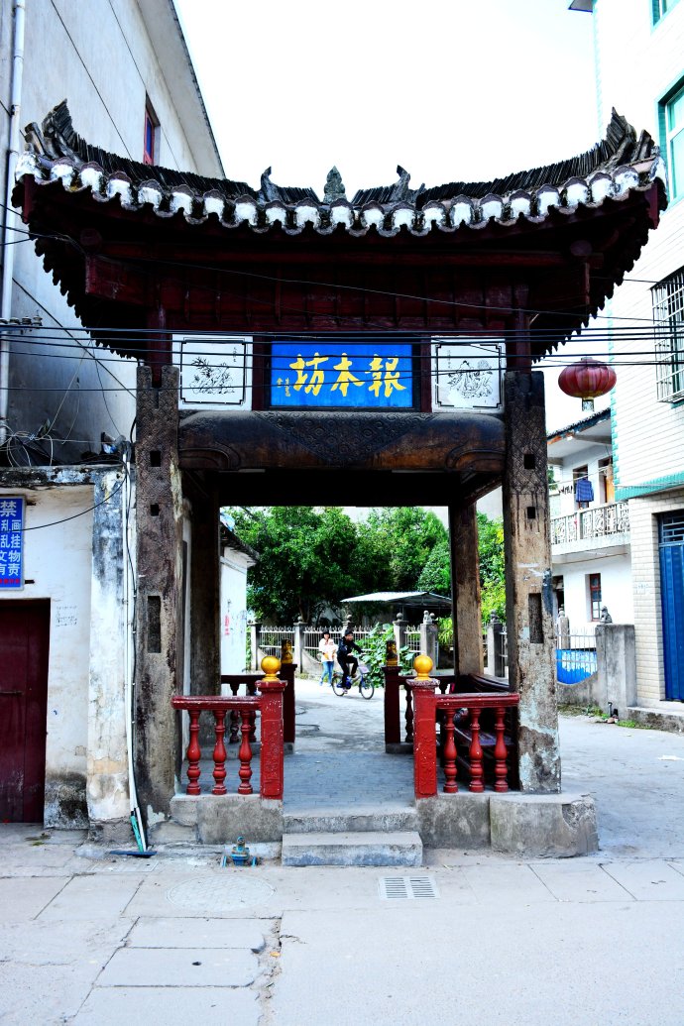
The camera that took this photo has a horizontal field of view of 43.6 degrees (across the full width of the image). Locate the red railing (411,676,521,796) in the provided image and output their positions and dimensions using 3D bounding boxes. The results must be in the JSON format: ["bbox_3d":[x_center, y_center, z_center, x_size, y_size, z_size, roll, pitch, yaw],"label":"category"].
[{"bbox_3d":[0.980,1.778,6.817,0.862,0.919,0.220,0,-7,-2],"label":"red railing"}]

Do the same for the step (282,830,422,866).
[{"bbox_3d":[0.071,2.427,6.182,0.977,0.137,0.380,0,-7,-1],"label":"step"}]

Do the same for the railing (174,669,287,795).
[{"bbox_3d":[-0.895,1.786,6.817,0.889,0.919,0.220,0,-7,-2],"label":"railing"}]

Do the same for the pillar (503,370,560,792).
[{"bbox_3d":[1.530,0.510,6.955,0.315,3.348,0.350,0,-7,-1],"label":"pillar"}]

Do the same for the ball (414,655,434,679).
[{"bbox_3d":[0.643,1.214,6.707,0.155,0.190,0.155,0,-7,0],"label":"ball"}]

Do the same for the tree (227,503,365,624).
[{"bbox_3d":[-1.662,2.628,32.906,4.975,6.624,5.000,0,-7,-1],"label":"tree"}]

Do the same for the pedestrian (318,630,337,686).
[{"bbox_3d":[-0.388,4.066,23.873,0.500,1.529,0.400,0,-7,-1],"label":"pedestrian"}]

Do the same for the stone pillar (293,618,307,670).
[{"bbox_3d":[-1.430,4.533,29.364,0.360,1.936,0.360,-6,-9,38],"label":"stone pillar"}]

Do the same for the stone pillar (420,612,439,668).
[{"bbox_3d":[2.587,3.897,25.209,0.360,1.994,0.360,6,-10,-42],"label":"stone pillar"}]

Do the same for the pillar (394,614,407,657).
[{"bbox_3d":[1.764,4.035,25.998,0.360,1.967,0.360,-7,-10,42],"label":"pillar"}]

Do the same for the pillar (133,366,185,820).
[{"bbox_3d":[-1.451,0.592,6.874,0.320,3.545,0.350,-1,-7,-1],"label":"pillar"}]

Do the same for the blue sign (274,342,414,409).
[{"bbox_3d":[0.003,-1.136,7.077,1.175,0.565,0.040,0,-7,-1],"label":"blue sign"}]

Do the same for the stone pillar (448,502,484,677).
[{"bbox_3d":[1.536,1.293,10.388,0.300,2.854,0.300,0,-7,-2],"label":"stone pillar"}]

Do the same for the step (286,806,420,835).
[{"bbox_3d":[0.067,2.352,6.550,1.008,0.118,0.330,0,-7,-1],"label":"step"}]

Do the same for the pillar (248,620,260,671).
[{"bbox_3d":[-3.142,4.826,31.142,0.360,1.874,0.360,-6,-9,38],"label":"pillar"}]

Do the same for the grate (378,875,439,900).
[{"bbox_3d":[0.427,2.423,5.499,0.372,0.030,0.476,0,-7,-1],"label":"grate"}]

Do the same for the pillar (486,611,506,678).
[{"bbox_3d":[4.242,3.657,23.525,0.360,1.928,0.360,6,-10,-42],"label":"pillar"}]

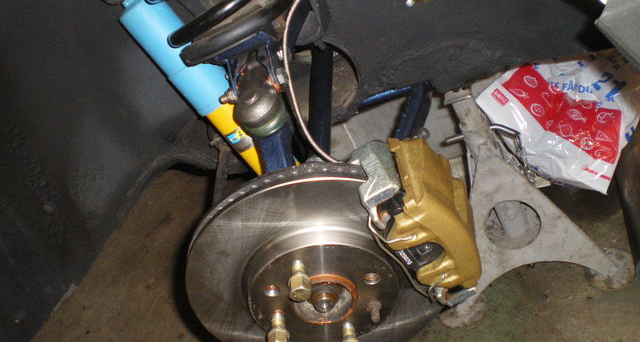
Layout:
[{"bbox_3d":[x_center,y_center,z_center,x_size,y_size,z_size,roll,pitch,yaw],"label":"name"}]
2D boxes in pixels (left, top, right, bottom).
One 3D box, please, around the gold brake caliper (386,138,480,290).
[{"bbox_3d":[0.109,0.043,0.722,0.072,0.105,0.132,-28,34,17],"label":"gold brake caliper"}]

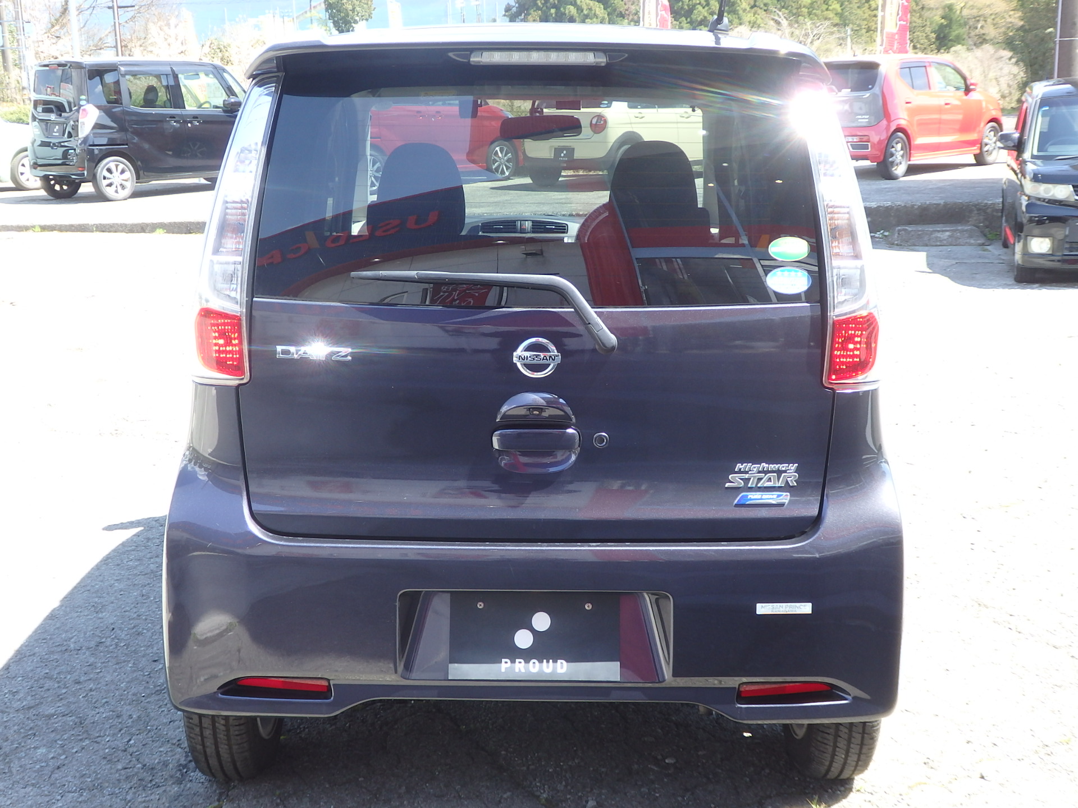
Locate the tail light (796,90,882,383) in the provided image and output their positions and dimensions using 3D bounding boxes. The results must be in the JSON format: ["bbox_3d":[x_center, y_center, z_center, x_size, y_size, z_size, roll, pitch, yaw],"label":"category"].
[{"bbox_3d":[0.588,-0.325,2.730,0.195,0.570,0.230,0,12,-1],"label":"tail light"}]

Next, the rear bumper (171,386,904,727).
[{"bbox_3d":[-0.010,0.290,2.775,1.470,0.650,0.320,0,12,-1],"label":"rear bumper"}]

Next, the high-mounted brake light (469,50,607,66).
[{"bbox_3d":[-0.001,-0.642,2.600,0.256,0.032,0.045,0,12,-1],"label":"high-mounted brake light"}]

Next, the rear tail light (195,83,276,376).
[{"bbox_3d":[-0.588,-0.334,2.715,0.195,0.570,0.230,0,12,-1],"label":"rear tail light"}]

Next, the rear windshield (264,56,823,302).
[{"bbox_3d":[-0.005,-0.416,2.640,1.080,0.480,0.110,0,0,-1],"label":"rear windshield"}]

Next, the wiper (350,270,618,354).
[{"bbox_3d":[-0.102,-0.170,2.607,0.500,0.155,0.070,0,12,-1],"label":"wiper"}]

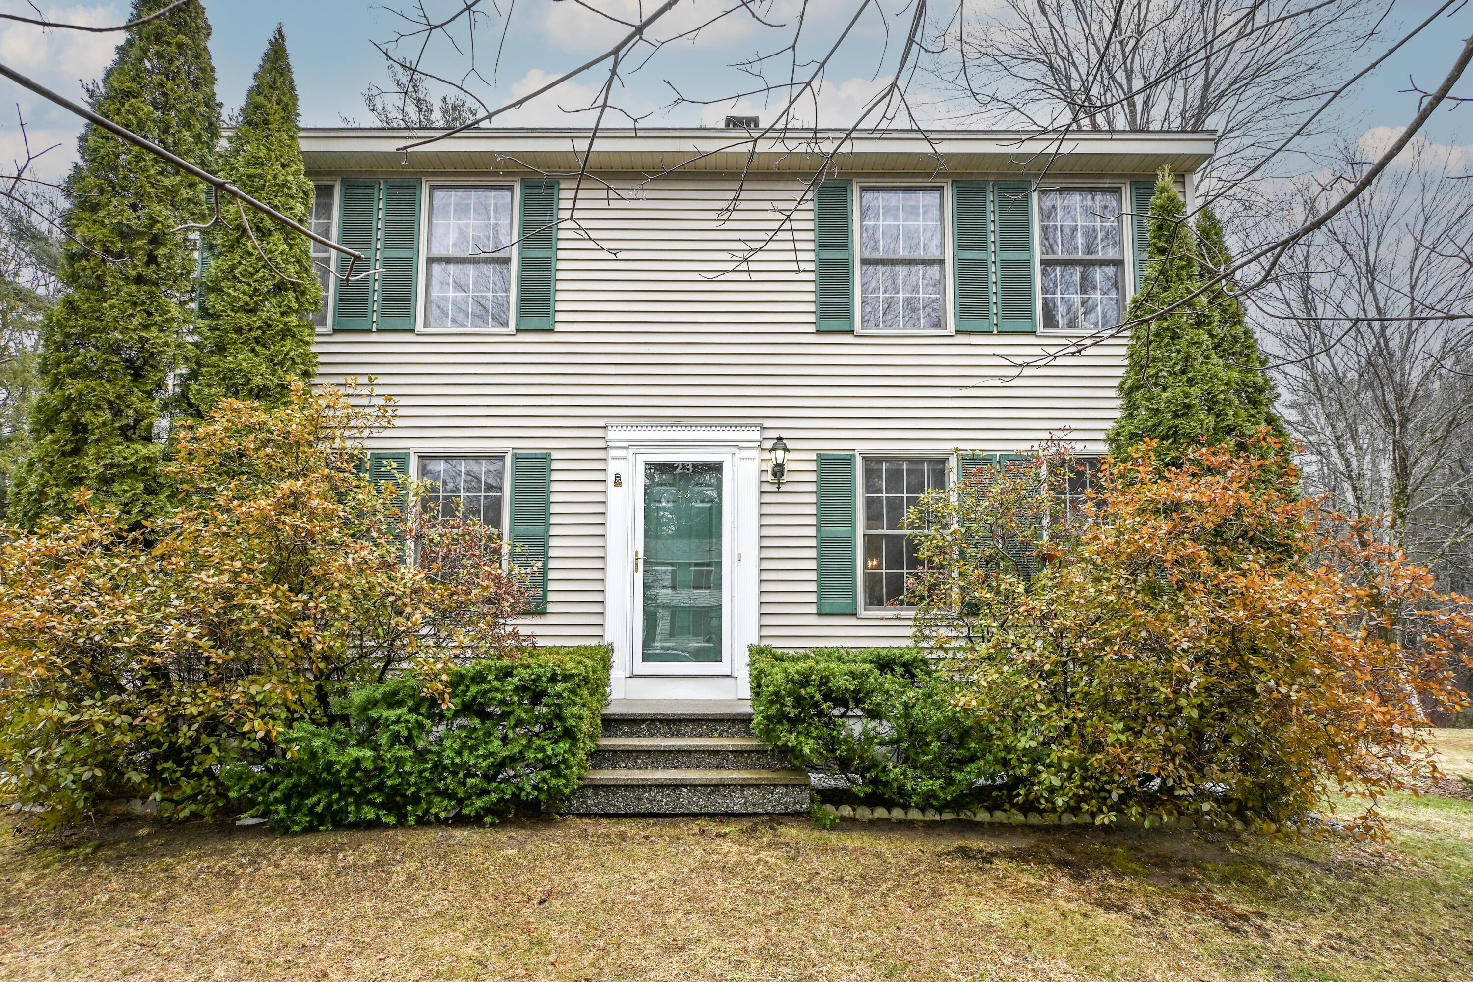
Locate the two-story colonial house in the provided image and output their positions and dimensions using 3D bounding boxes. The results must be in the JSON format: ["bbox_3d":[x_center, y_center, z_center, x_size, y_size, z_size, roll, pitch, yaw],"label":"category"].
[{"bbox_3d":[-0.504,-0.984,10.733,9.770,7.660,8.400,0,-5,0],"label":"two-story colonial house"}]

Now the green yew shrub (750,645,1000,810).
[{"bbox_3d":[1.076,1.836,5.913,1.960,1.080,1.100,0,-5,0],"label":"green yew shrub"}]

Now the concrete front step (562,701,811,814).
[{"bbox_3d":[-0.448,2.126,6.037,1.955,0.604,1.180,0,-5,0],"label":"concrete front step"}]

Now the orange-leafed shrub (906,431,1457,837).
[{"bbox_3d":[3.384,0.984,5.782,4.050,2.840,1.850,0,-5,0],"label":"orange-leafed shrub"}]

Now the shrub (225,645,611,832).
[{"bbox_3d":[-2.367,1.836,5.714,2.590,1.130,1.250,0,-5,0],"label":"shrub"}]

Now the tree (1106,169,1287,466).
[{"bbox_3d":[3.909,-0.195,6.272,1.600,5.240,1.300,0,-5,0],"label":"tree"}]

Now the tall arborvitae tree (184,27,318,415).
[{"bbox_3d":[-4.039,-0.845,6.177,1.300,6.490,1.300,0,-5,0],"label":"tall arborvitae tree"}]

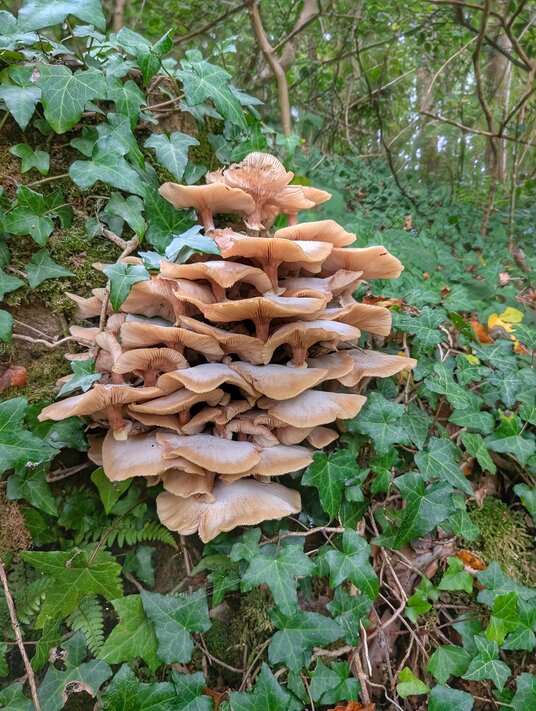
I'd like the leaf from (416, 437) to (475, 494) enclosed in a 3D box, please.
[{"bbox_3d":[0.250,0.156,0.700,0.073,0.076,0.022,1,-28,7],"label":"leaf"}]

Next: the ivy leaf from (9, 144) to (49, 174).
[{"bbox_3d":[-0.290,-0.238,0.602,0.048,0.038,0.013,7,-10,-8],"label":"ivy leaf"}]

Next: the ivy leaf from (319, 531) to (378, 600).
[{"bbox_3d":[0.091,0.231,0.542,0.058,0.020,0.079,-13,54,-10],"label":"ivy leaf"}]

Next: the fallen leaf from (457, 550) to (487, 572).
[{"bbox_3d":[0.264,0.268,0.642,0.039,0.010,0.028,30,49,30],"label":"fallen leaf"}]

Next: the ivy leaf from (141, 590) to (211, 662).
[{"bbox_3d":[-0.107,0.313,0.570,0.073,0.076,0.022,0,-24,0],"label":"ivy leaf"}]

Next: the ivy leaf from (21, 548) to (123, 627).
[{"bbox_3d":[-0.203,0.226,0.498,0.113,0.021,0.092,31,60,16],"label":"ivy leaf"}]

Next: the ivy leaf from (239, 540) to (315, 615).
[{"bbox_3d":[0.013,0.245,0.532,0.085,0.020,0.072,-9,54,-7],"label":"ivy leaf"}]

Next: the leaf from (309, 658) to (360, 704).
[{"bbox_3d":[0.072,0.352,0.532,0.053,0.018,0.041,4,50,3],"label":"leaf"}]

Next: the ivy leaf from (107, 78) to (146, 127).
[{"bbox_3d":[-0.169,-0.307,0.599,0.038,0.067,0.015,-13,-4,-13],"label":"ivy leaf"}]

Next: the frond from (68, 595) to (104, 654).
[{"bbox_3d":[-0.198,0.298,0.541,0.040,0.063,0.015,-20,-28,-11],"label":"frond"}]

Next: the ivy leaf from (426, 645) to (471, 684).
[{"bbox_3d":[0.223,0.382,0.610,0.047,0.038,0.015,1,-30,7],"label":"ivy leaf"}]

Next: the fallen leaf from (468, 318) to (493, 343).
[{"bbox_3d":[0.338,-0.040,0.789,0.023,0.011,0.070,-17,37,2],"label":"fallen leaf"}]

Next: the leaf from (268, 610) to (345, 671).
[{"bbox_3d":[0.044,0.335,0.580,0.084,0.064,0.022,0,-27,0],"label":"leaf"}]

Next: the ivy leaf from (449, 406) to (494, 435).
[{"bbox_3d":[0.313,0.100,0.760,0.059,0.015,0.042,1,50,9],"label":"ivy leaf"}]

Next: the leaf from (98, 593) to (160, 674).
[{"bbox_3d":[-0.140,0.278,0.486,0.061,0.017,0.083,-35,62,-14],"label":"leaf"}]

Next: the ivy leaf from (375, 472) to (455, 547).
[{"bbox_3d":[0.197,0.207,0.660,0.095,0.091,0.022,1,-21,7],"label":"ivy leaf"}]

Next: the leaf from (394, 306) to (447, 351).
[{"bbox_3d":[0.215,-0.041,0.696,0.072,0.016,0.082,15,55,26],"label":"leaf"}]

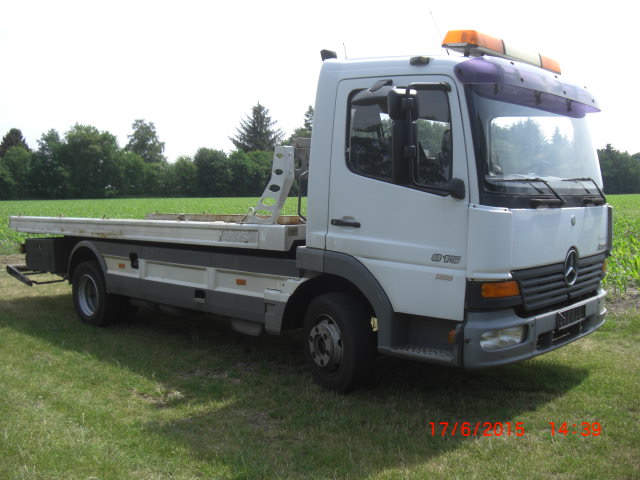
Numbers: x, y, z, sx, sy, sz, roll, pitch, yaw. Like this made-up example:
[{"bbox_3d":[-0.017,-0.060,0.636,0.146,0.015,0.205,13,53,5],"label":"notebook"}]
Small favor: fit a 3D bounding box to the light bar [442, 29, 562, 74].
[{"bbox_3d":[1.411,-1.410,5.189,0.290,0.150,1.290,12,11,43],"label":"light bar"}]

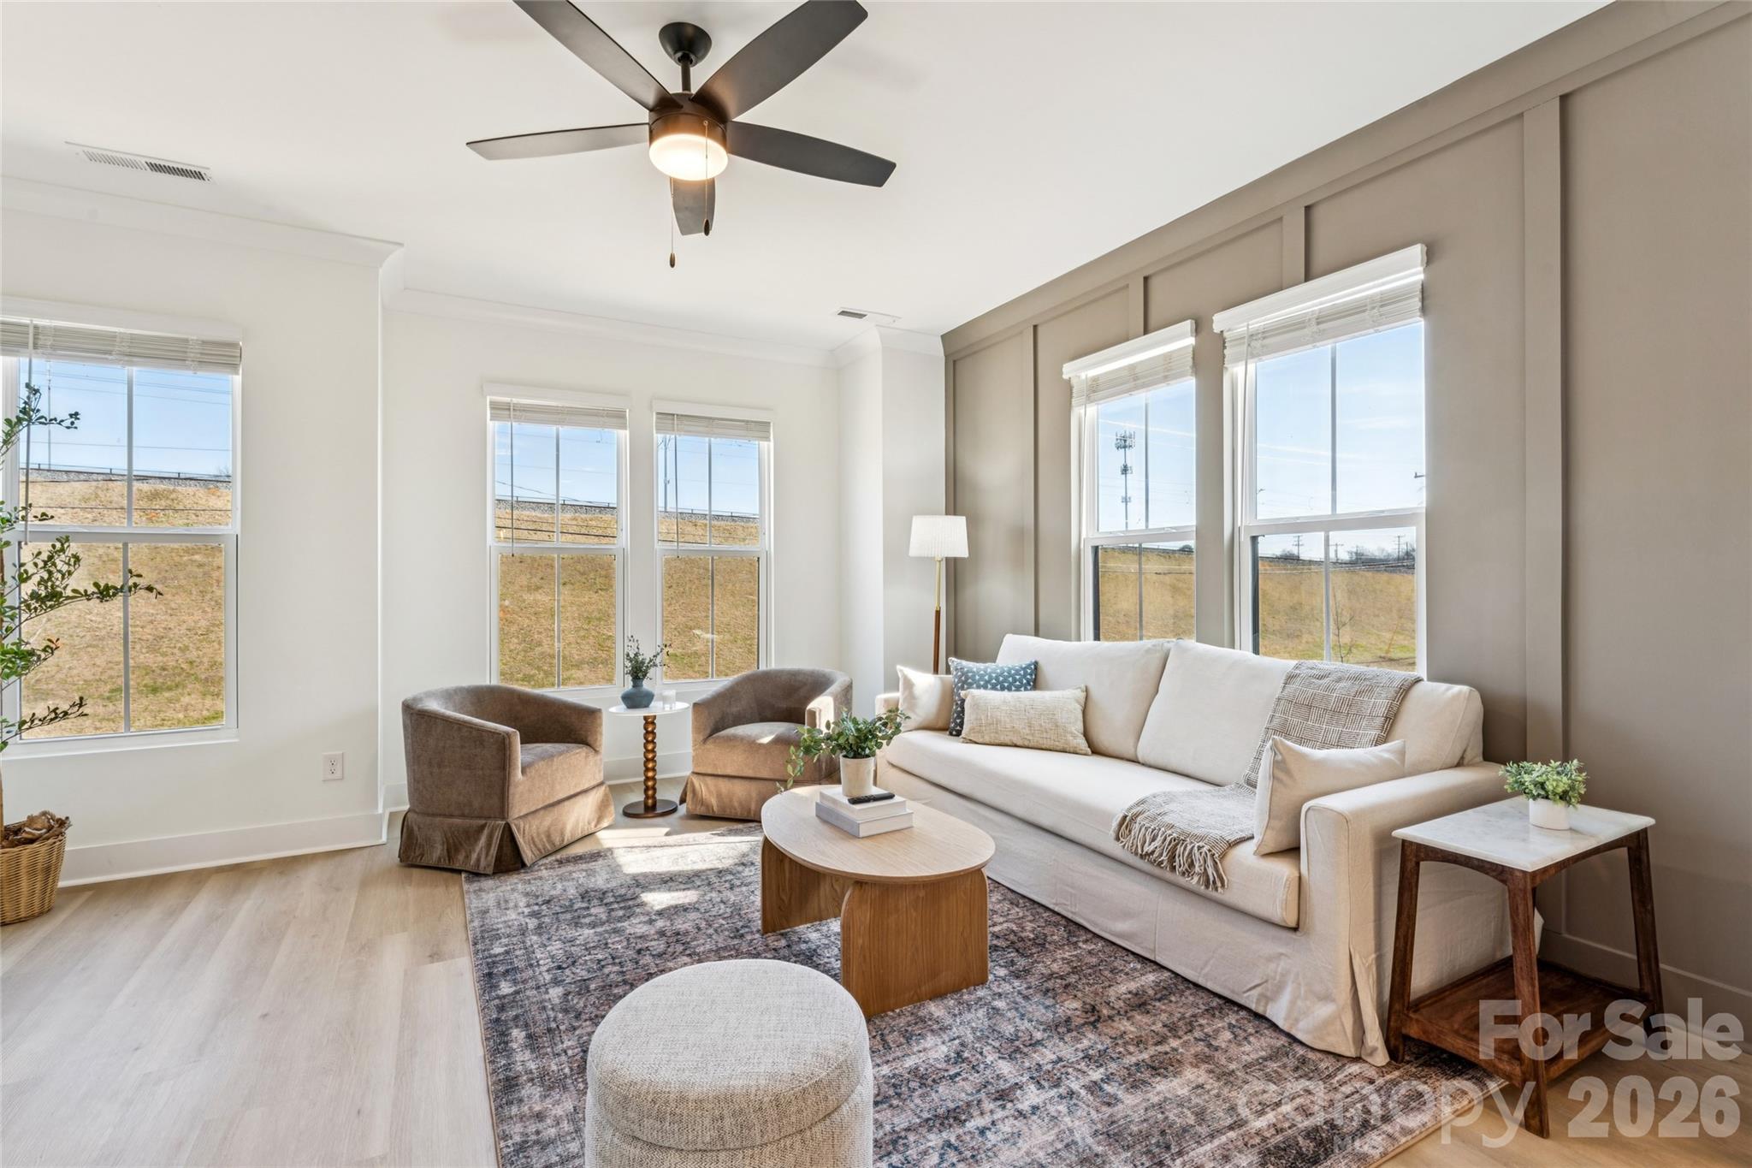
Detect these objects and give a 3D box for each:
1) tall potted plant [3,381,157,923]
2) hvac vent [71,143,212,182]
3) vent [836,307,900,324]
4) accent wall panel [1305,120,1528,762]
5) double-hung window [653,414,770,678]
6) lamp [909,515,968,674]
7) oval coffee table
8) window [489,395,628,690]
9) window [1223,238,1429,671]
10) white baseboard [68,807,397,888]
[{"bbox_3d":[-3.155,0.207,2.784,0.840,1.980,0.660,0,0,-29],"label":"tall potted plant"},{"bbox_3d":[-2.690,-1.538,2.870,0.395,0.015,0.135,0,0,-30],"label":"hvac vent"},{"bbox_3d":[-0.059,-1.537,4.510,0.400,0.015,0.140,0,0,-30],"label":"vent"},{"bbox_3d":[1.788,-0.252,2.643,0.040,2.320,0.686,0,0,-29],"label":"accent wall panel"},{"bbox_3d":[-1.018,-0.218,4.912,0.750,1.637,0.120,0,0,-29],"label":"double-hung window"},{"bbox_3d":[0.369,0.393,4.560,0.345,1.585,0.345,0,0,0],"label":"lamp"},{"bbox_3d":[-0.014,0.978,2.489,0.650,0.428,0.965,0,0,-29],"label":"oval coffee table"},{"bbox_3d":[-1.809,-0.215,4.475,0.742,1.632,0.120,0,0,-29],"label":"window"},{"bbox_3d":[1.653,-0.270,2.928,0.120,1.668,0.768,0,0,-29],"label":"window"},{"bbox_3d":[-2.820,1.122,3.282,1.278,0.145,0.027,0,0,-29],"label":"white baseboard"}]

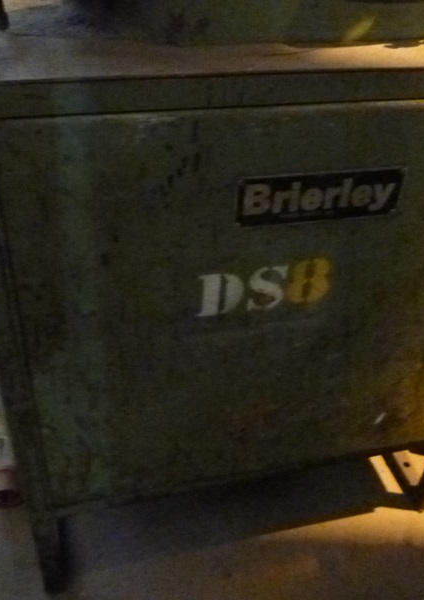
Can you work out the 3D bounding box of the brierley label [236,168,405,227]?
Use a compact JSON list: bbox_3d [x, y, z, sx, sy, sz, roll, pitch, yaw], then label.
[{"bbox_3d":[0.127,-0.116,0.713,0.201,0.061,0.006,-6,40,-13],"label":"brierley label"}]

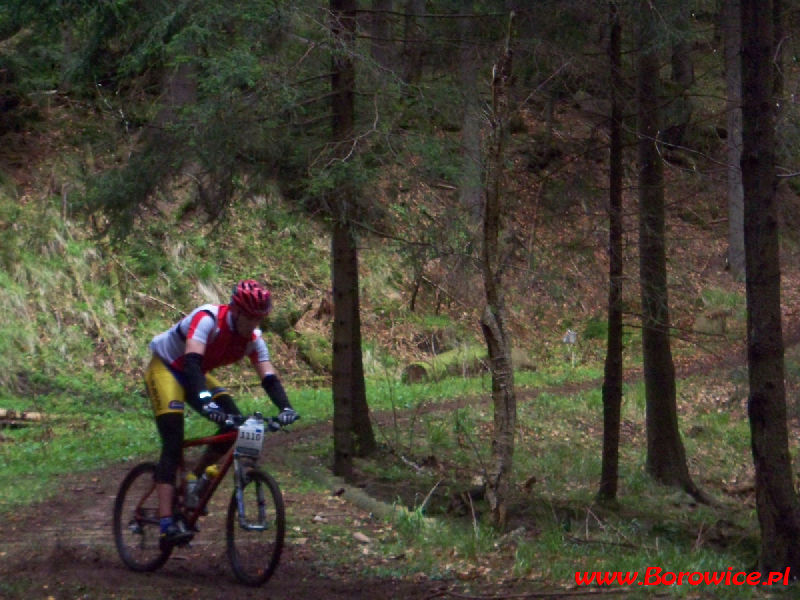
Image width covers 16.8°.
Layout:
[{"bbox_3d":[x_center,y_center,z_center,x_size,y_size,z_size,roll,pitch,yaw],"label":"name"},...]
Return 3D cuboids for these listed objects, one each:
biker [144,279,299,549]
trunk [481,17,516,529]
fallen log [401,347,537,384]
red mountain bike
[{"bbox_3d":[-1.090,0.670,15.930,0.640,1.590,0.950,0,0,-39],"label":"biker"},{"bbox_3d":[0.710,-0.200,19.600,0.260,3.720,0.250,0,0,0],"label":"trunk"},{"bbox_3d":[1.100,1.050,43.500,0.480,0.480,3.000,0,0,40],"label":"fallen log"},{"bbox_3d":[-1.180,1.140,16.000,0.620,1.020,1.740,0,0,-39],"label":"red mountain bike"}]

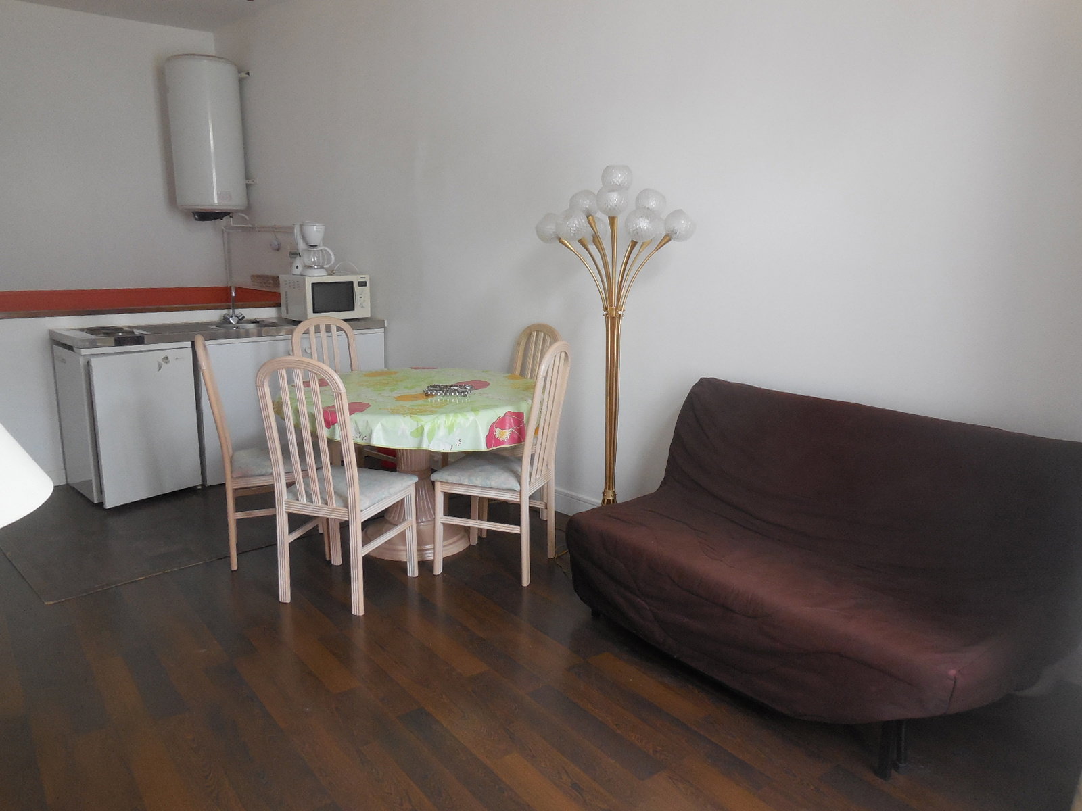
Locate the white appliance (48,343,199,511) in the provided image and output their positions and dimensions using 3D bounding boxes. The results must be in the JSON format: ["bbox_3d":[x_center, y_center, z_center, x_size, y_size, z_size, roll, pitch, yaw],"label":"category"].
[{"bbox_3d":[-2.342,0.073,4.436,0.580,0.840,0.540,11,16,43],"label":"white appliance"}]

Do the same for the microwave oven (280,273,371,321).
[{"bbox_3d":[-1.450,-0.739,5.288,0.475,0.285,0.385,-10,15,-42],"label":"microwave oven"}]

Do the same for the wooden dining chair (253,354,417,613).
[{"bbox_3d":[-0.798,0.263,3.107,0.430,1.000,0.530,4,12,17],"label":"wooden dining chair"}]

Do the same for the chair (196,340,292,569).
[{"bbox_3d":[-1.238,0.178,3.522,0.530,1.000,0.430,-4,12,-19],"label":"chair"}]

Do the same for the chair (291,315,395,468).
[{"bbox_3d":[-1.043,0.042,4.206,0.430,1.000,0.530,-9,14,-38],"label":"chair"}]

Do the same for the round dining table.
[{"bbox_3d":[-0.591,0.283,3.666,1.180,0.742,1.180,0,11,0],"label":"round dining table"}]

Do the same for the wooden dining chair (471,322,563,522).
[{"bbox_3d":[-0.205,0.090,3.979,0.530,1.000,0.430,-8,14,-36],"label":"wooden dining chair"}]

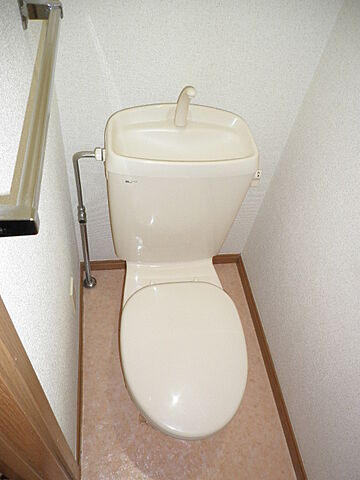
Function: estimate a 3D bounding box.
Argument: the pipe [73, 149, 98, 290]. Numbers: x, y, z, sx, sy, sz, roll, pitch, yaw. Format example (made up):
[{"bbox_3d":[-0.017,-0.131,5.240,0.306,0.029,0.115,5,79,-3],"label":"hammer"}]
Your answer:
[{"bbox_3d":[-0.333,-0.035,1.387,0.101,0.730,0.057,-2,52,-10],"label":"pipe"}]

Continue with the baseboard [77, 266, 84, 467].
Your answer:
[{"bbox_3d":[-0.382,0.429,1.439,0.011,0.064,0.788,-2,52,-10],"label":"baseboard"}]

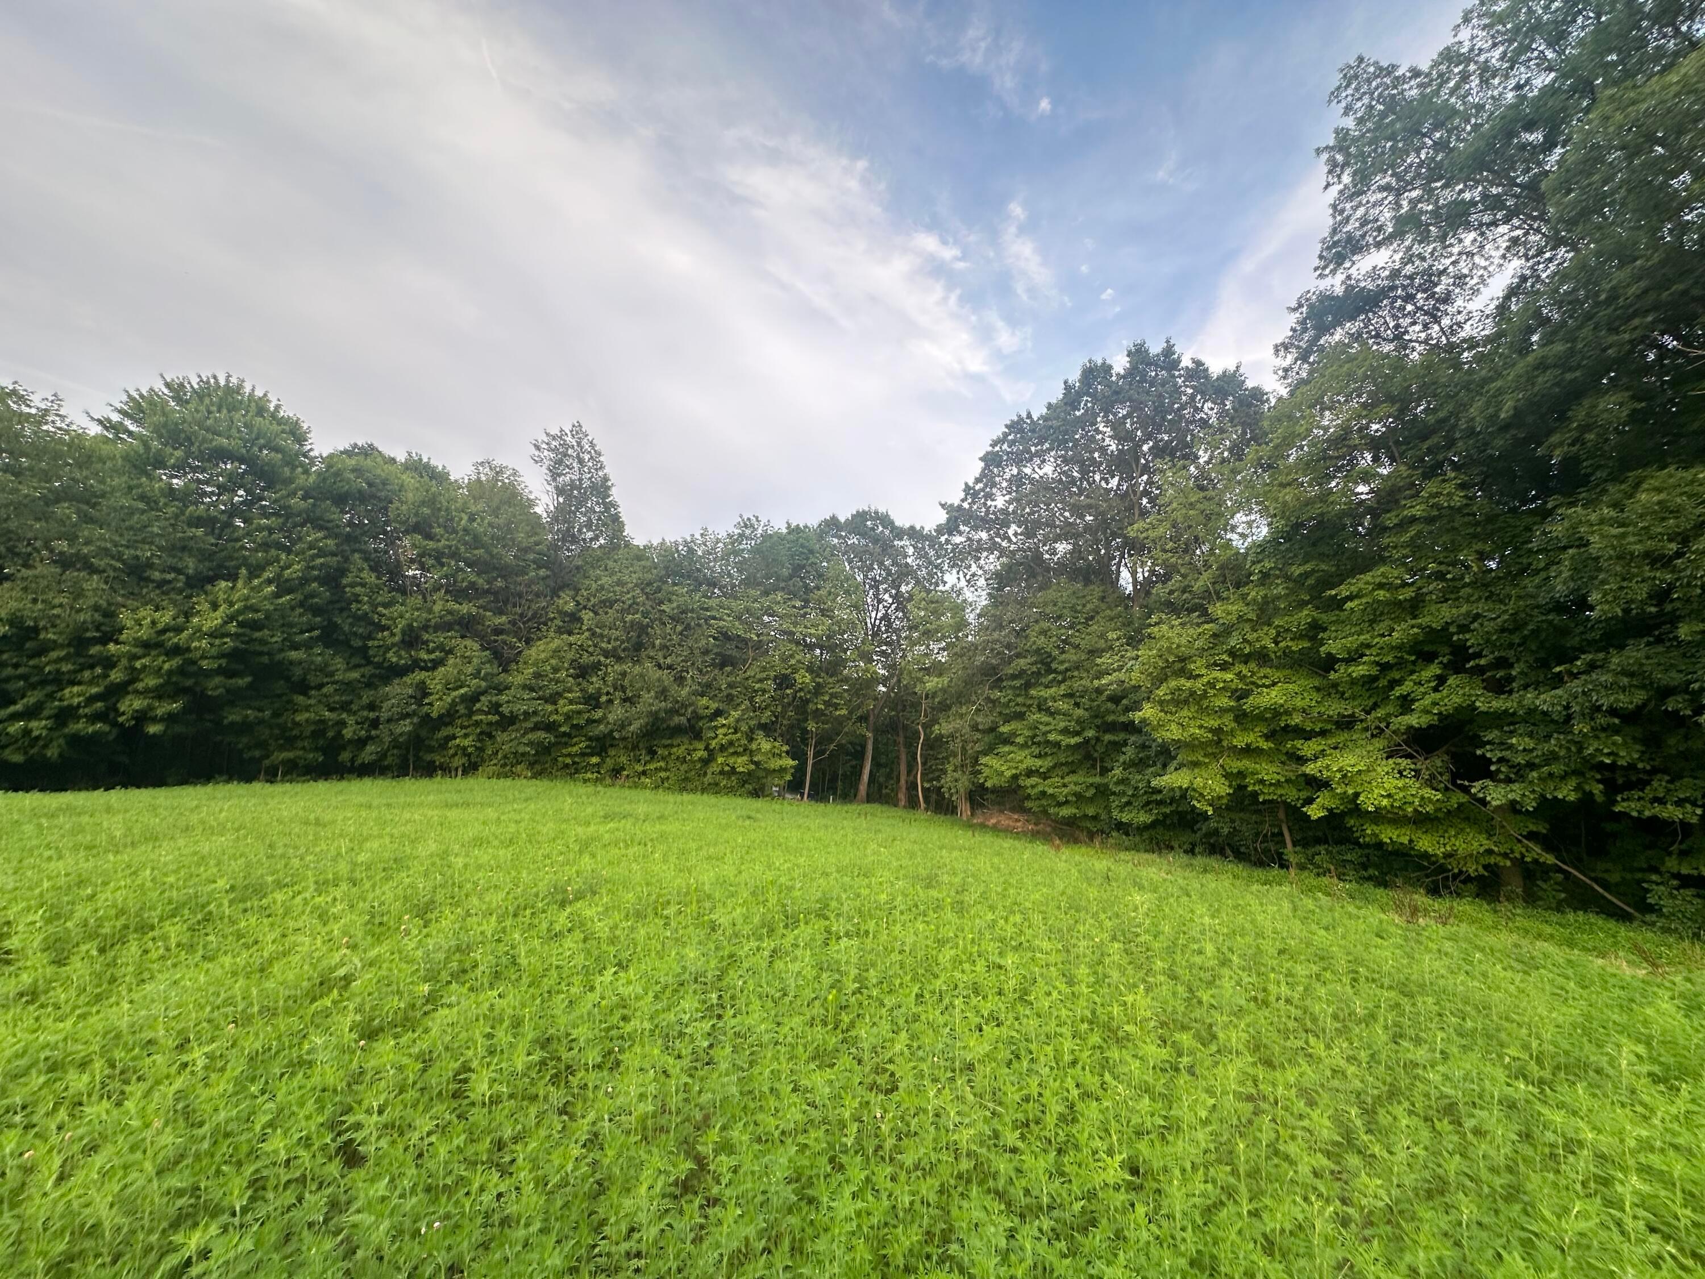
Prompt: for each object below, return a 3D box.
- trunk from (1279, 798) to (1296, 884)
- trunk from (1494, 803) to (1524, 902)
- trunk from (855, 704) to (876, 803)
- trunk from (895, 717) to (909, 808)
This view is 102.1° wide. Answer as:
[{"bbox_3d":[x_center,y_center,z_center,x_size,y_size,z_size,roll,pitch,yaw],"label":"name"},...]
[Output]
[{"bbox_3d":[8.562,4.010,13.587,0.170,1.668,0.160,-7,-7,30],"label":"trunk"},{"bbox_3d":[12.457,4.028,13.095,0.360,1.823,0.360,-5,-8,43],"label":"trunk"},{"bbox_3d":[0.660,5.473,33.245,0.580,4.729,0.500,7,-6,1],"label":"trunk"},{"bbox_3d":[2.334,5.774,32.222,0.420,4.238,0.400,0,-6,0],"label":"trunk"}]

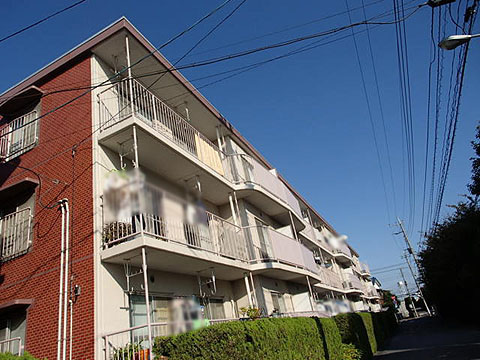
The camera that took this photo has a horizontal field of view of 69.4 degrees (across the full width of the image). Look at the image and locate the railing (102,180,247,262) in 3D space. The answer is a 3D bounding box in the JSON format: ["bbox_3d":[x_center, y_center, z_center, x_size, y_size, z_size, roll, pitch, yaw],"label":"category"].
[{"bbox_3d":[-1.277,1.402,8.774,1.010,1.080,4.870,-21,-26,18],"label":"railing"}]

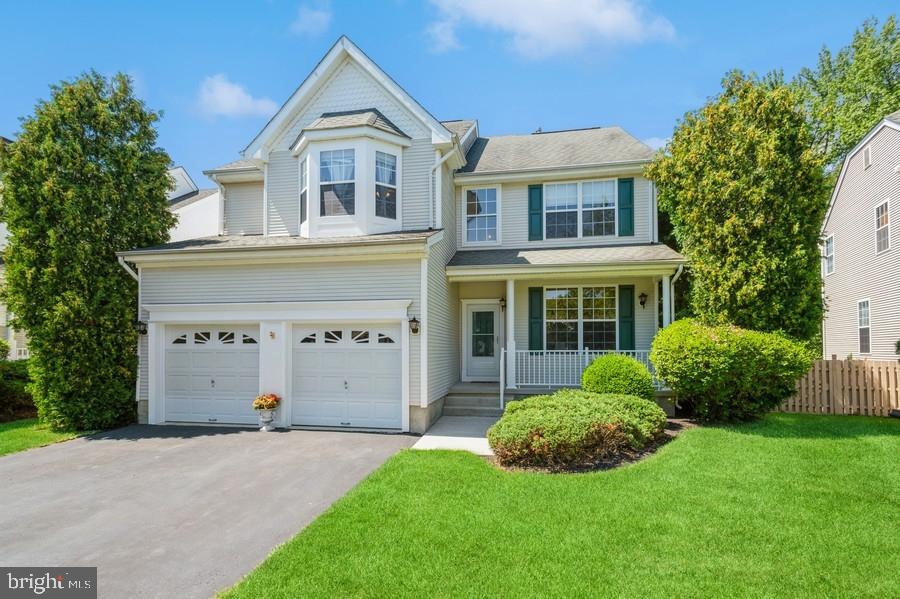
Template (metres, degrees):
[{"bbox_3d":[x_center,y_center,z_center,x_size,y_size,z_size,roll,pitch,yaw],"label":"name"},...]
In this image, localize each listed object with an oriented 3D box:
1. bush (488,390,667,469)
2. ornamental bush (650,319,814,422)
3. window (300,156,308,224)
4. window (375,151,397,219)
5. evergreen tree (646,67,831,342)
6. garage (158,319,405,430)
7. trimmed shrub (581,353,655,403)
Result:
[{"bbox_3d":[2.220,2.078,7.200,2.850,0.940,1.950,0,-2,-5],"label":"bush"},{"bbox_3d":[6.150,1.564,9.550,3.050,2.260,2.600,0,-2,10],"label":"ornamental bush"},{"bbox_3d":[-3.443,-2.550,10.026,0.120,1.470,0.556,1,-2,-35],"label":"window"},{"bbox_3d":[-1.454,-2.604,9.679,0.556,1.470,0.120,1,-2,-35],"label":"window"},{"bbox_3d":[7.150,-1.396,10.950,3.750,8.530,3.650,0,-2,10],"label":"evergreen tree"},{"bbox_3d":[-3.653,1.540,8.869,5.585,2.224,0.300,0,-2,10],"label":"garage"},{"bbox_3d":[3.490,1.883,8.900,1.460,1.530,1.460,0,-2,10],"label":"trimmed shrub"}]

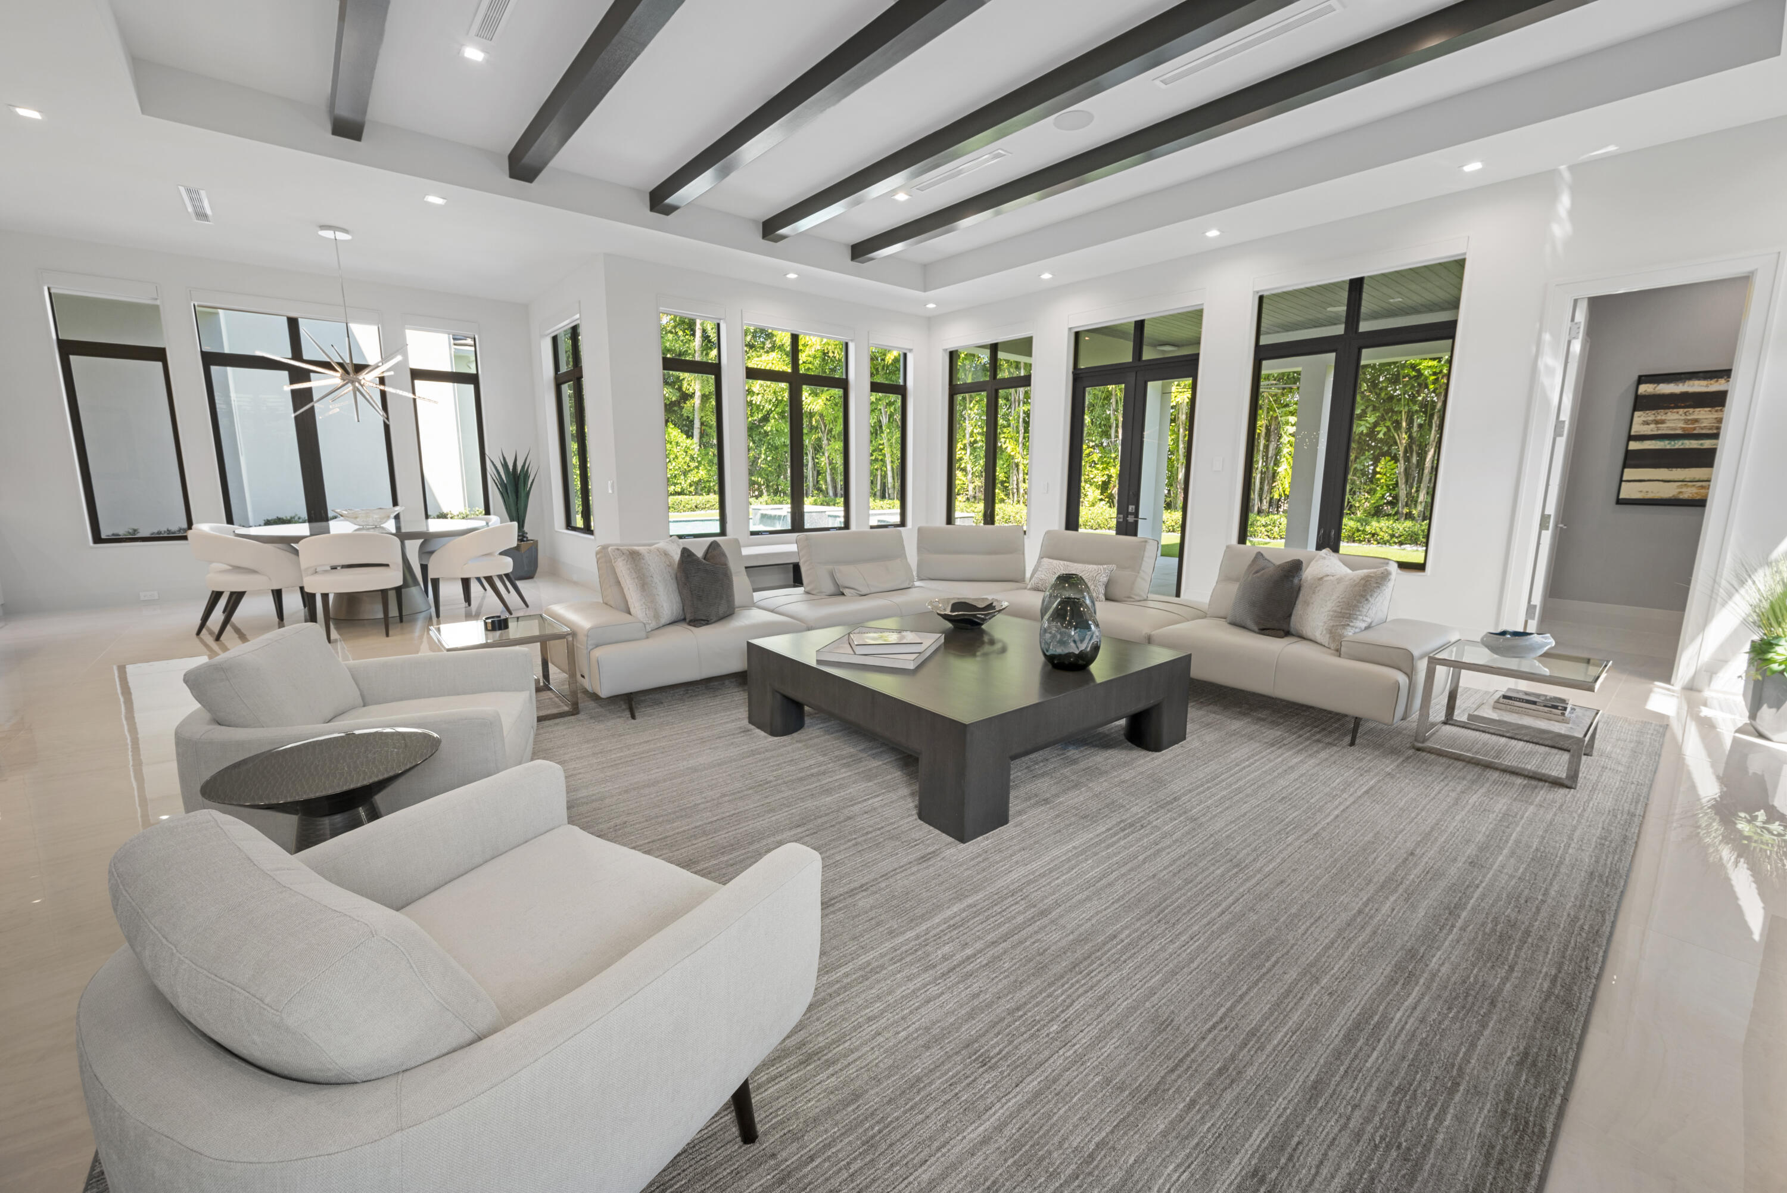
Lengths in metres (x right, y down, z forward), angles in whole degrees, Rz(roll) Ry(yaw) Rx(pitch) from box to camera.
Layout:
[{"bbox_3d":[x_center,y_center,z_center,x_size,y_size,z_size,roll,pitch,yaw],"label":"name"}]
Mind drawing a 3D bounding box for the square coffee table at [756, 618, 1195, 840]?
[{"bbox_3d":[0.342,0.459,3.449,1.550,0.432,1.550,-8,13,-40],"label":"square coffee table"}]

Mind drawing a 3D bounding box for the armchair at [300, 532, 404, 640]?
[{"bbox_3d":[-4.288,-0.104,5.540,0.603,0.806,0.598,-6,11,-37],"label":"armchair"}]

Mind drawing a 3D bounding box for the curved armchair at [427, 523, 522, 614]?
[{"bbox_3d":[-3.748,-0.248,6.376,0.625,0.797,0.620,-1,10,-7],"label":"curved armchair"}]

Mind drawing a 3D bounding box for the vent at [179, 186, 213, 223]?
[{"bbox_3d":[-5.311,-2.987,5.311,0.131,0.030,0.921,-8,13,-40],"label":"vent"}]

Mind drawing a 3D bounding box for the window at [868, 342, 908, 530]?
[{"bbox_3d":[-0.078,-1.961,8.843,0.660,2.241,0.120,-8,13,-40],"label":"window"}]

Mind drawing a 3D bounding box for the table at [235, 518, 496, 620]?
[{"bbox_3d":[-4.717,-0.240,6.346,1.892,0.781,1.892,-7,12,-36],"label":"table"}]

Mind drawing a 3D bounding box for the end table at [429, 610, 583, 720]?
[{"bbox_3d":[-2.143,0.408,3.816,0.594,0.444,0.627,-8,12,-41],"label":"end table"}]

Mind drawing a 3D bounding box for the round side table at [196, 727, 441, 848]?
[{"bbox_3d":[-1.363,0.671,1.731,0.450,0.570,0.450,-8,13,-40],"label":"round side table"}]

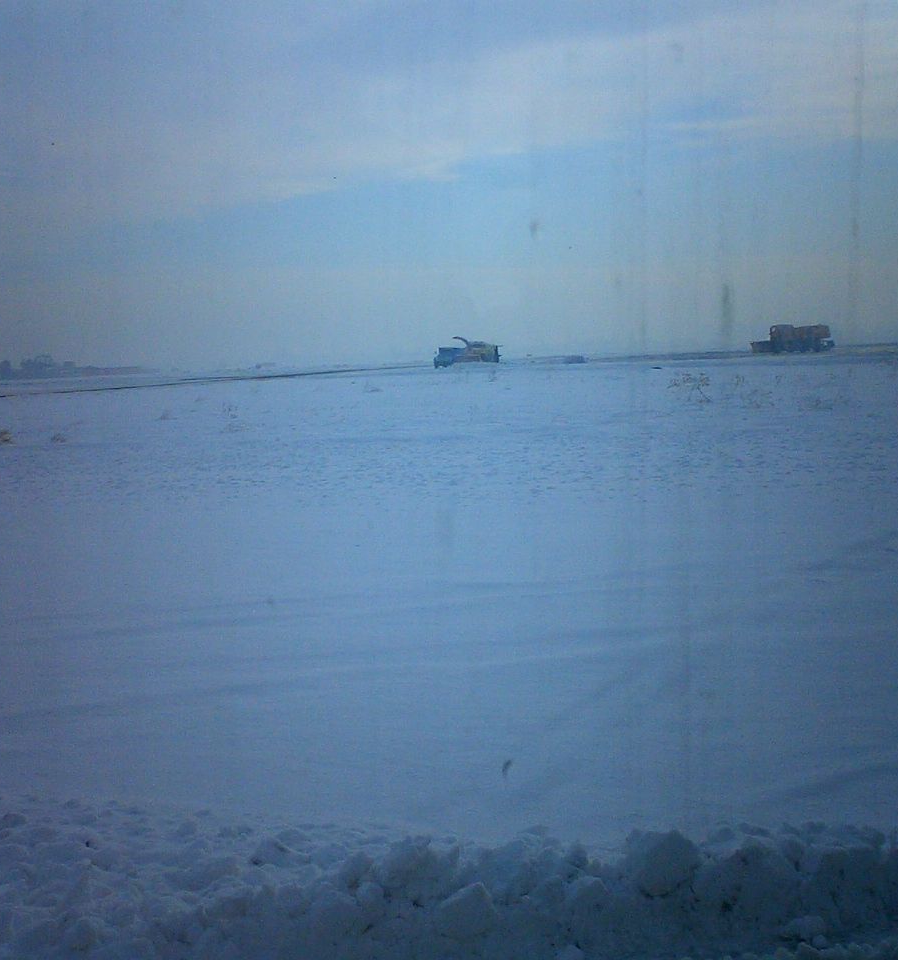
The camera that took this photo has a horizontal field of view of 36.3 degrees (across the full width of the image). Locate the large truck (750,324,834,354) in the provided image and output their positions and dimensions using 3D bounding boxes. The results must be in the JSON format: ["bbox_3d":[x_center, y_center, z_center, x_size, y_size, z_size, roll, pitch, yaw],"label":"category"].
[{"bbox_3d":[36.592,-15.003,146.000,8.300,2.950,2.700,-2,5,-1],"label":"large truck"}]

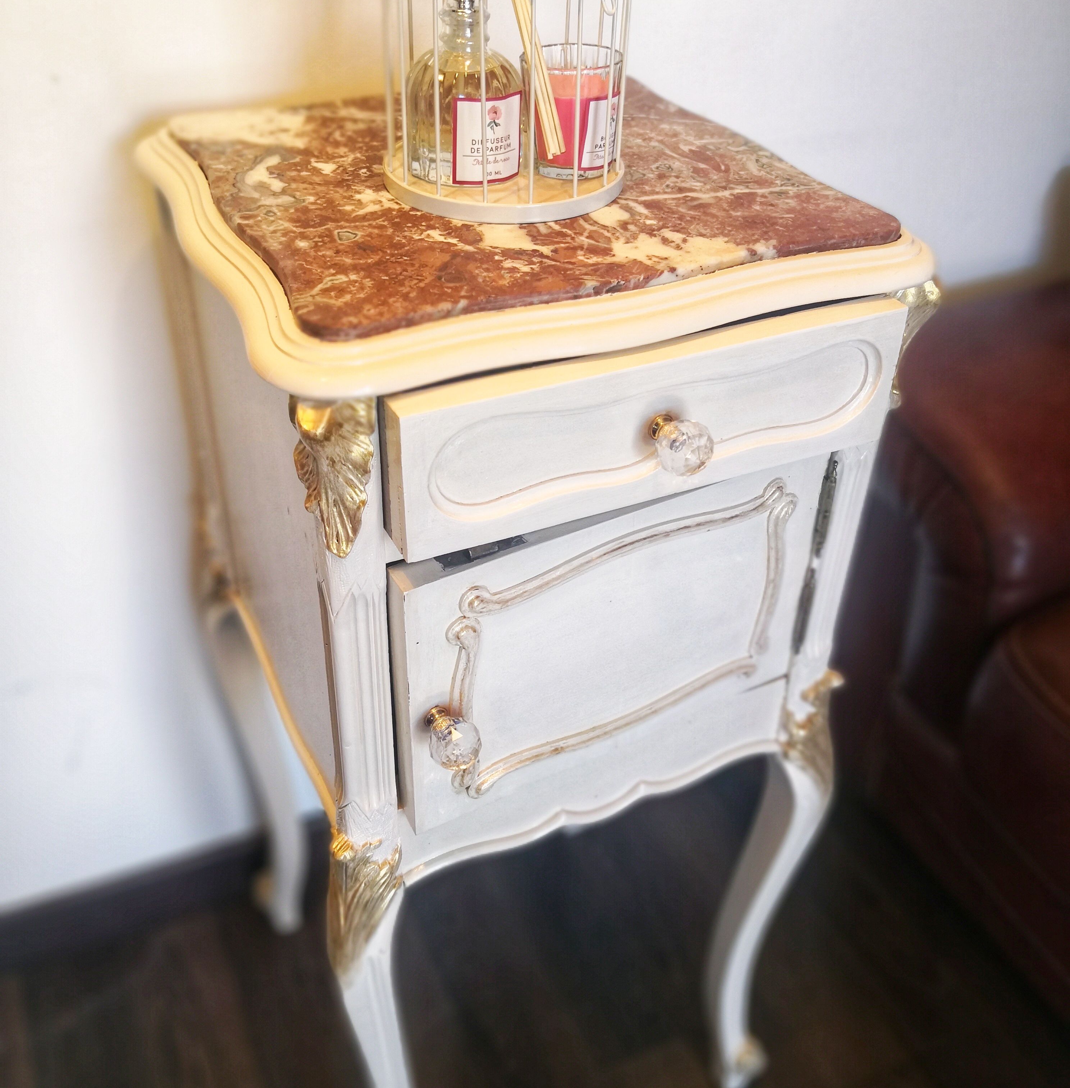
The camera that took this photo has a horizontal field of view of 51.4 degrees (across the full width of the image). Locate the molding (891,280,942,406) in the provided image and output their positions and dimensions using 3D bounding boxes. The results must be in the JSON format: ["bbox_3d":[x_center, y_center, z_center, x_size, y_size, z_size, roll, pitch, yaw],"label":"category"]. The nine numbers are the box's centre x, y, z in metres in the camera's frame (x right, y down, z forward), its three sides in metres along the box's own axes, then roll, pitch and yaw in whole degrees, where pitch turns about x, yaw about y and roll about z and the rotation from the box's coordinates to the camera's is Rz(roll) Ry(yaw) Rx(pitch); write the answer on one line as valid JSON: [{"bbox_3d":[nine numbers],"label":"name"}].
[{"bbox_3d":[0.215,-0.109,0.646,0.032,0.084,0.038,16,39,17],"label":"molding"}]

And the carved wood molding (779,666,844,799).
[{"bbox_3d":[0.207,0.144,0.828,0.038,0.107,0.038,14,38,15],"label":"carved wood molding"}]

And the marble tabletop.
[{"bbox_3d":[-0.013,-0.221,0.689,0.357,0.015,0.345,-14,40,-21],"label":"marble tabletop"}]

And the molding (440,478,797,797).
[{"bbox_3d":[0.053,0.054,0.663,0.238,0.168,0.017,-18,41,-26],"label":"molding"}]

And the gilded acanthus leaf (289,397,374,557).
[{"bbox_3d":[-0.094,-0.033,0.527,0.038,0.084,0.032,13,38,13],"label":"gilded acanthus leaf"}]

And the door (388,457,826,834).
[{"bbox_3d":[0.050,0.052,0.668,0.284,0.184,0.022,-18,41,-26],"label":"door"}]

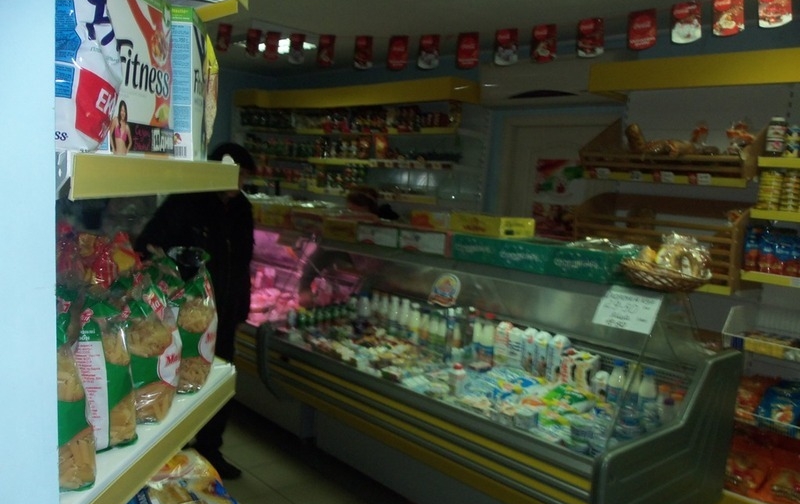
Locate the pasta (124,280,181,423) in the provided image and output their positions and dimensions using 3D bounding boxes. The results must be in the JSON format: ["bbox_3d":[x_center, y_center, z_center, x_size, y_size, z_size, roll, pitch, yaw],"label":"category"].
[{"bbox_3d":[-0.416,0.158,1.103,0.068,0.220,0.090,3,6,-2],"label":"pasta"}]

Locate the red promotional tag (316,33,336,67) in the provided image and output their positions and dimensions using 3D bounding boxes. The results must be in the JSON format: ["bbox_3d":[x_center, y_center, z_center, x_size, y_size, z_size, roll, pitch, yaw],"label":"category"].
[{"bbox_3d":[-0.363,-0.992,3.306,0.122,0.158,0.008,8,8,37],"label":"red promotional tag"}]

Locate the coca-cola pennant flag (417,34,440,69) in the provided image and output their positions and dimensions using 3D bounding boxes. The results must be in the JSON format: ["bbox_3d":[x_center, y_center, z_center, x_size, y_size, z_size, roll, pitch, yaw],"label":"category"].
[{"bbox_3d":[0.132,-0.925,3.100,0.122,0.158,0.008,8,8,37],"label":"coca-cola pennant flag"}]

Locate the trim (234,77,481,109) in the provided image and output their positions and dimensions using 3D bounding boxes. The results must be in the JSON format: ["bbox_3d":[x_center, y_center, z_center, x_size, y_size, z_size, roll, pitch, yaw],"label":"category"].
[{"bbox_3d":[-0.470,-1.233,5.378,0.330,0.145,2.617,-3,9,-44],"label":"trim"}]

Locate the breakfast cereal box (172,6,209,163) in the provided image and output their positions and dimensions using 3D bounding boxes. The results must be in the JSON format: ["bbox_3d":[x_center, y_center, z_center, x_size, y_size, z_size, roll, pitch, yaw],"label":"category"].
[{"bbox_3d":[-0.399,-0.313,1.275,0.046,0.275,0.190,2,7,-9],"label":"breakfast cereal box"}]

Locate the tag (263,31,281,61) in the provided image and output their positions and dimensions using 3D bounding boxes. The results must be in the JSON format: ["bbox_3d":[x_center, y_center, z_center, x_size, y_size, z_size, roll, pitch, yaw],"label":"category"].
[{"bbox_3d":[-0.679,-1.086,3.542,0.122,0.158,0.008,8,8,37],"label":"tag"}]

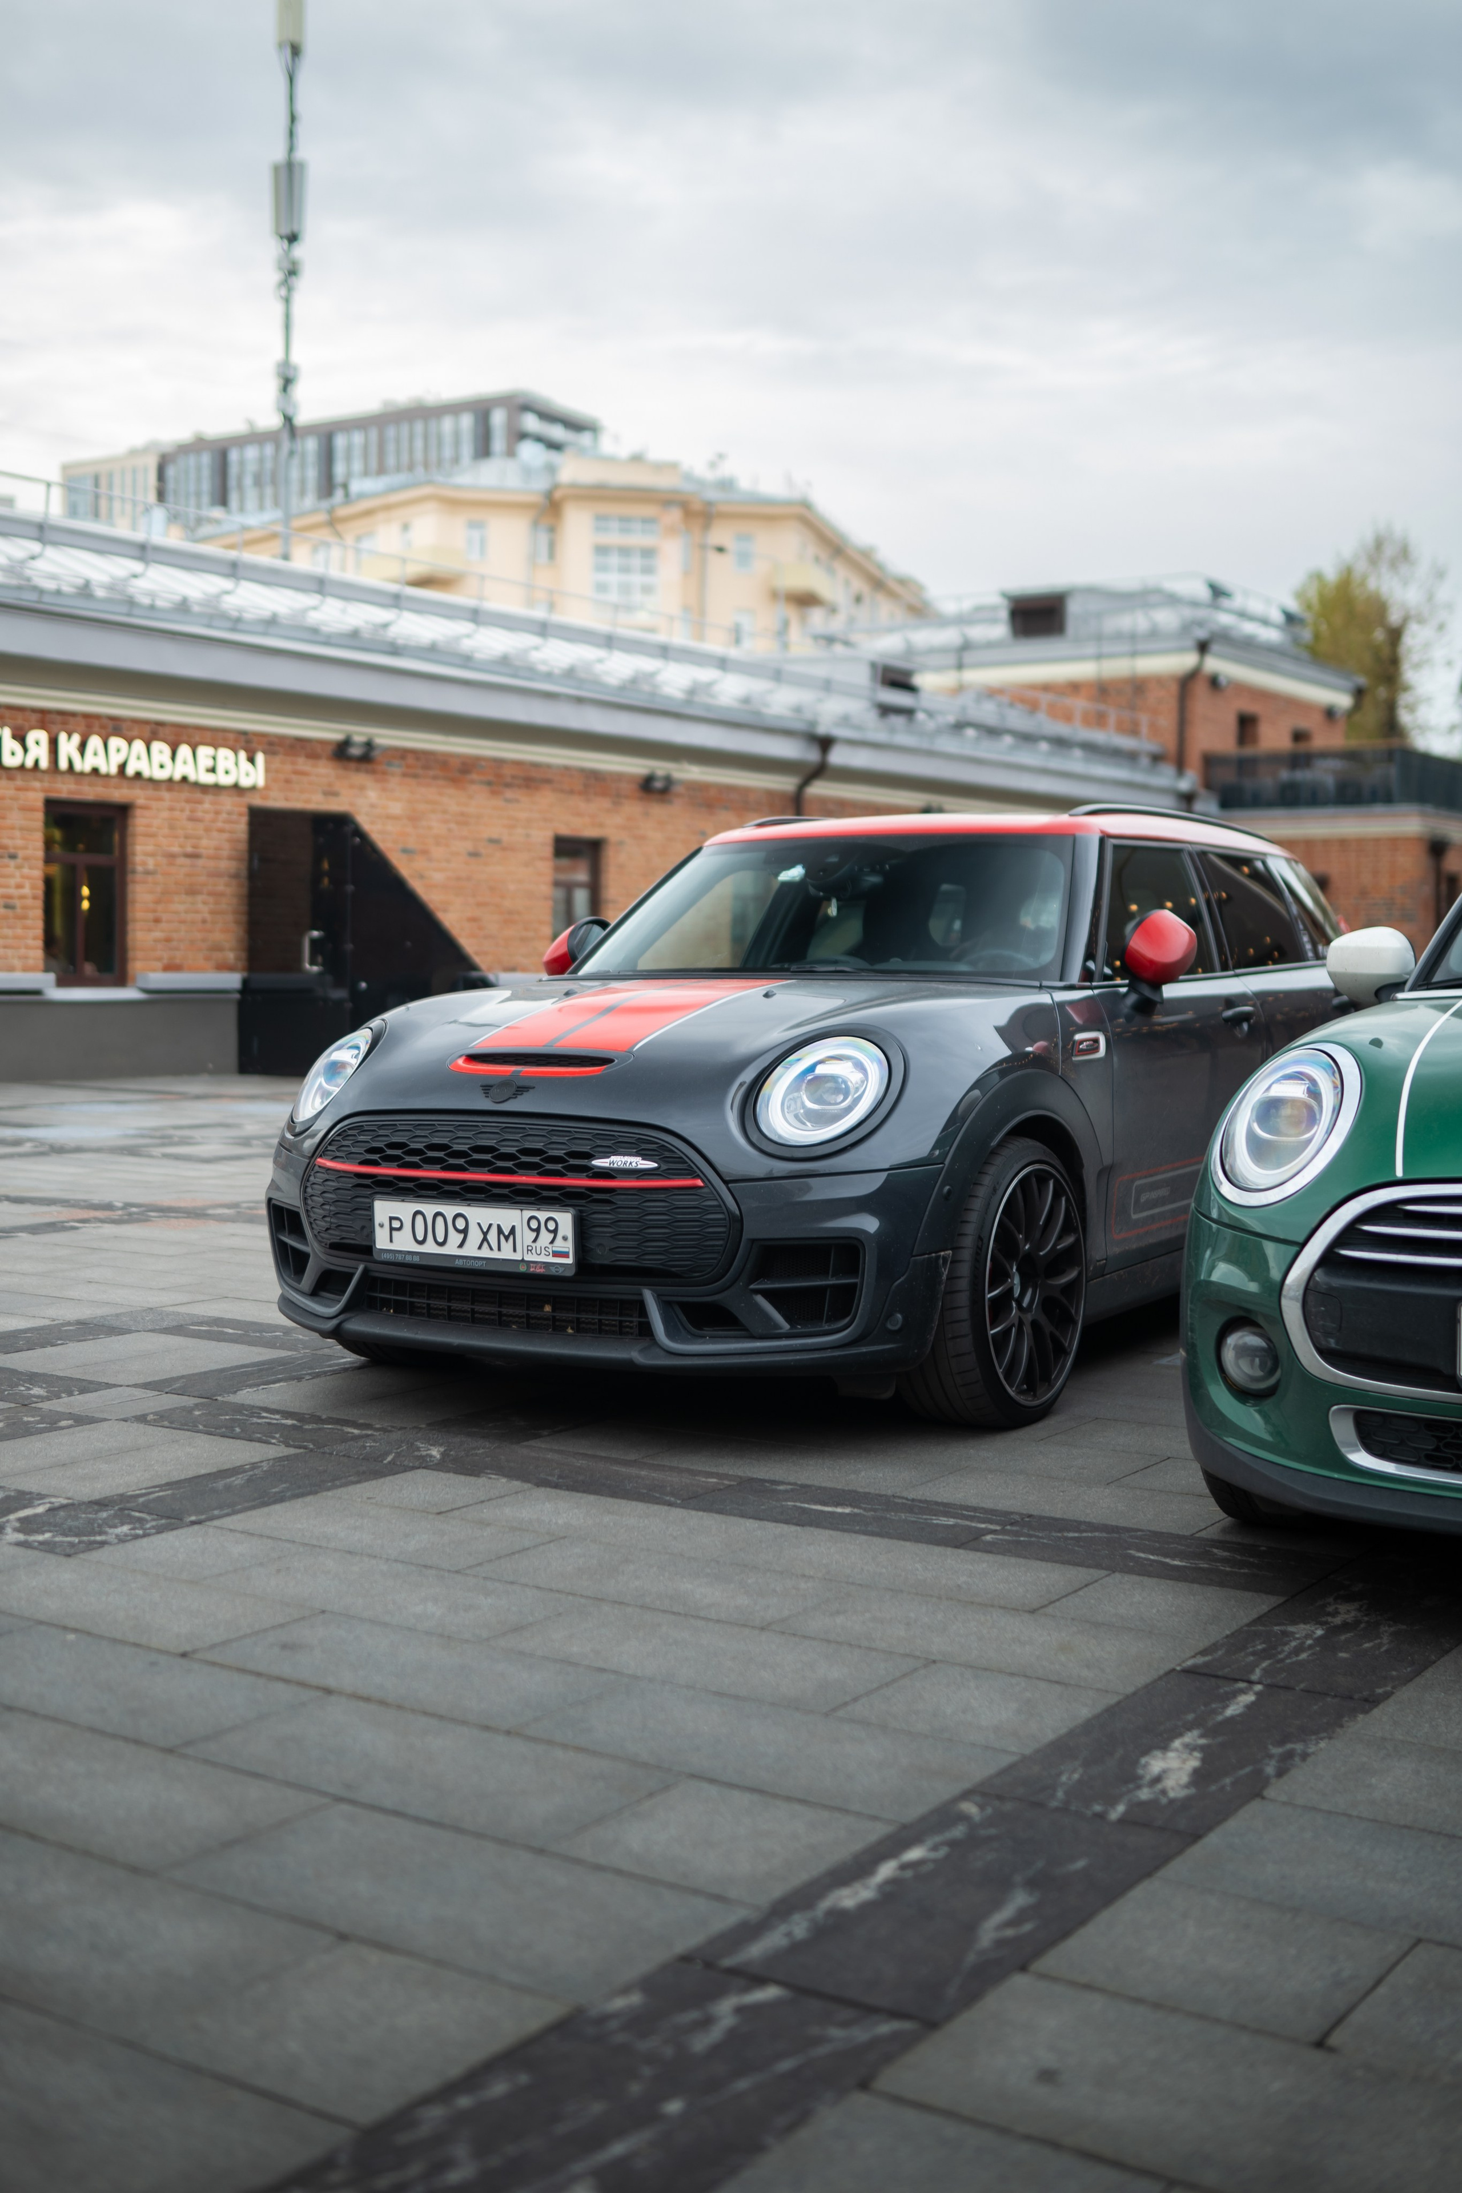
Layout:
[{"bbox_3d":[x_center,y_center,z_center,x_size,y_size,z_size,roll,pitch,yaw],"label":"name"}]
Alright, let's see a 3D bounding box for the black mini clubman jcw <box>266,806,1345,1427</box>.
[{"bbox_3d":[0.594,-0.071,6.146,1.880,1.440,4.260,1,3,32],"label":"black mini clubman jcw"}]

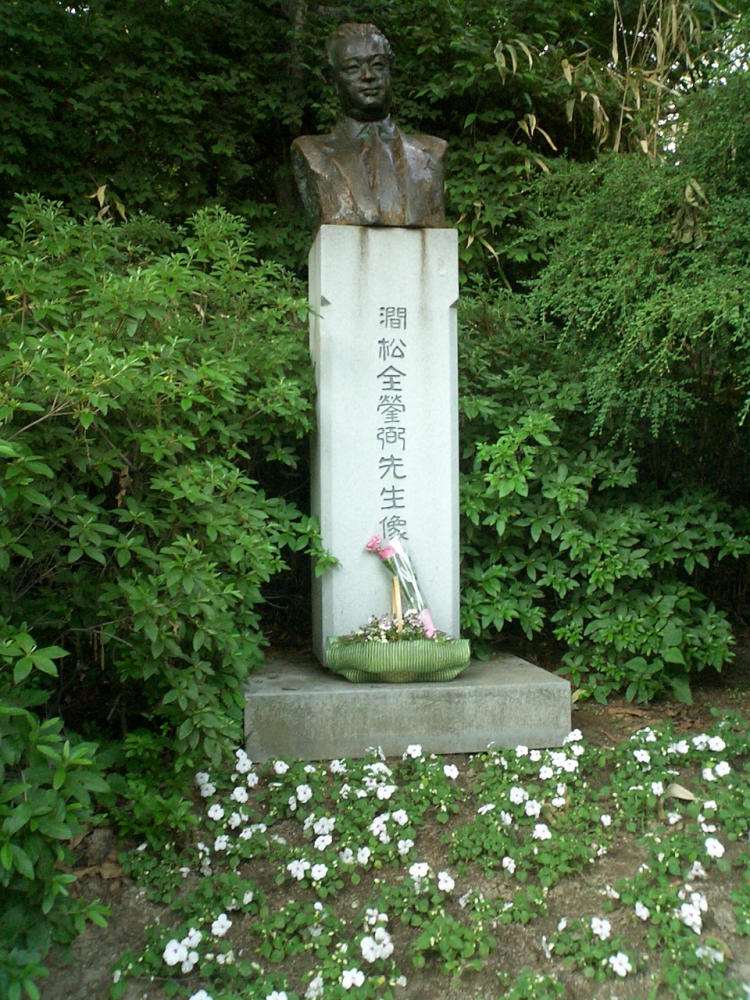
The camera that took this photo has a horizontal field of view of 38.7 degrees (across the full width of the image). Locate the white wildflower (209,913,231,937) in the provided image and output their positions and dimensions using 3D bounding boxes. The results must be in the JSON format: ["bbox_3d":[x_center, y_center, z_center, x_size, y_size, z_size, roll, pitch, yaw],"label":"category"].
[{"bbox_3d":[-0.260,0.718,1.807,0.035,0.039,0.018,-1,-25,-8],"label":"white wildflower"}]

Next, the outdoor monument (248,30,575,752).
[{"bbox_3d":[0.020,-0.423,3.390,0.930,2.271,0.832,-1,0,-11],"label":"outdoor monument"}]

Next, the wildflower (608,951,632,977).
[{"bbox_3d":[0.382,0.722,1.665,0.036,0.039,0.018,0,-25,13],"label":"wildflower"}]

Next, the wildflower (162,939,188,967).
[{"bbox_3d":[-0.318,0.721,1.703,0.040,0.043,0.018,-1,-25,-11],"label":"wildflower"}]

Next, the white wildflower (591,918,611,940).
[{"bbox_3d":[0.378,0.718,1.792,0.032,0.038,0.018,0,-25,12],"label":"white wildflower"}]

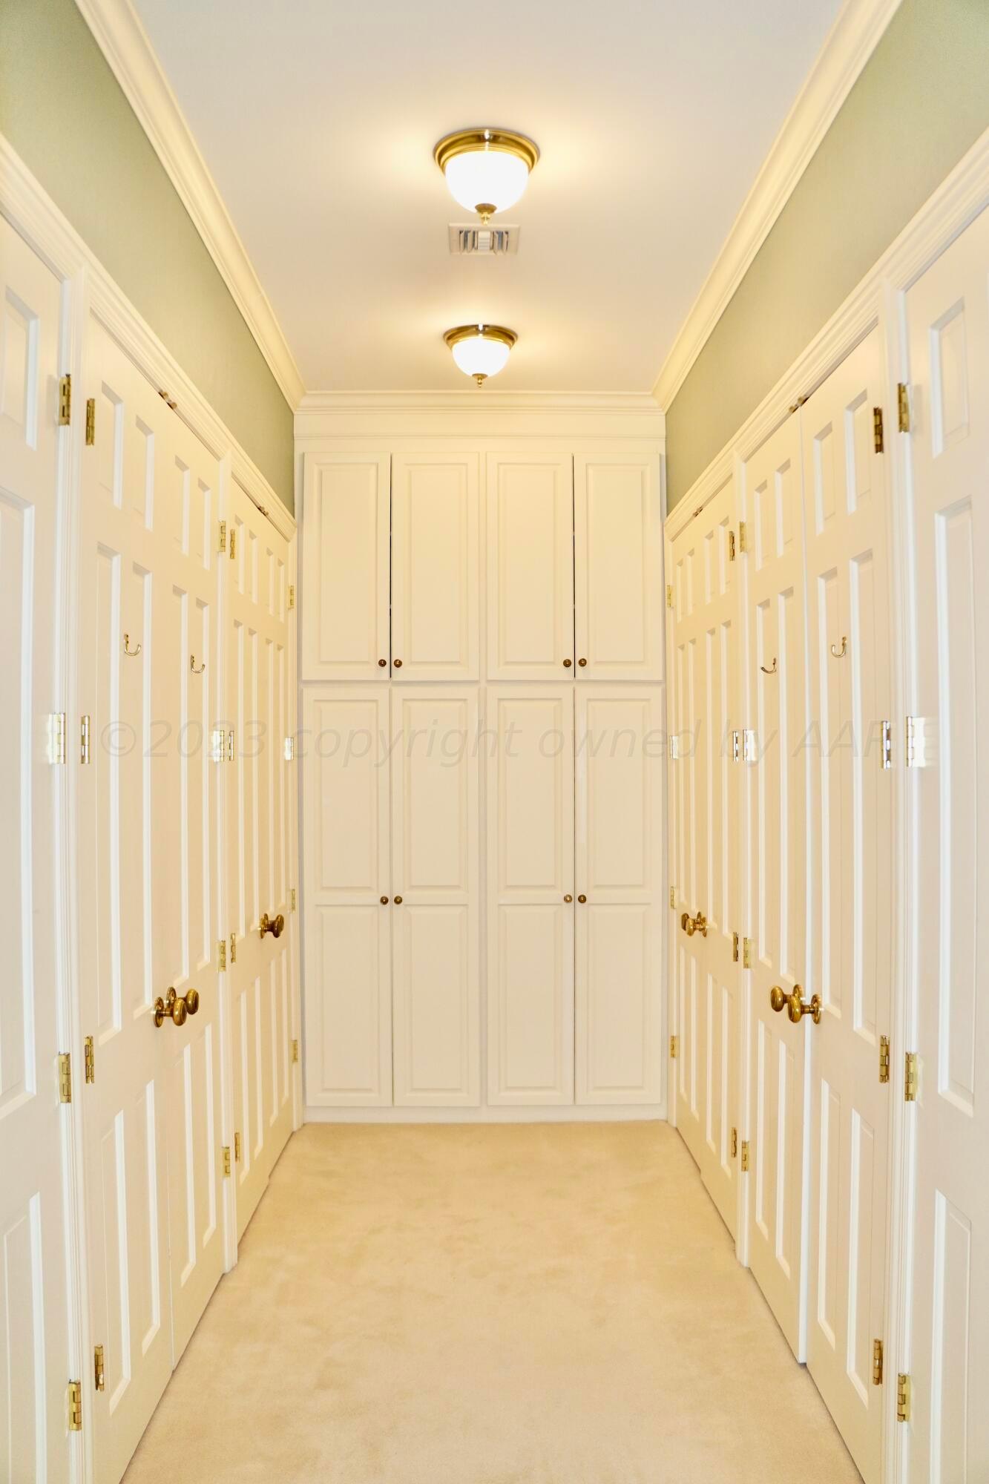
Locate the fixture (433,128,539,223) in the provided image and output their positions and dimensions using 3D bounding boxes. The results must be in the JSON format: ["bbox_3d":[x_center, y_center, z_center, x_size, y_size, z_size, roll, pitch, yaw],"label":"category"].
[{"bbox_3d":[-0.020,-1.397,2.815,0.275,0.180,0.275,0,0,-1],"label":"fixture"}]

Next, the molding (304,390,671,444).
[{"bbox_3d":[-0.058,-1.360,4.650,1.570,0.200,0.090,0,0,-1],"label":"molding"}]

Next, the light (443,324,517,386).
[{"bbox_3d":[-0.051,-1.378,4.060,0.275,0.180,0.275,0,0,-1],"label":"light"}]

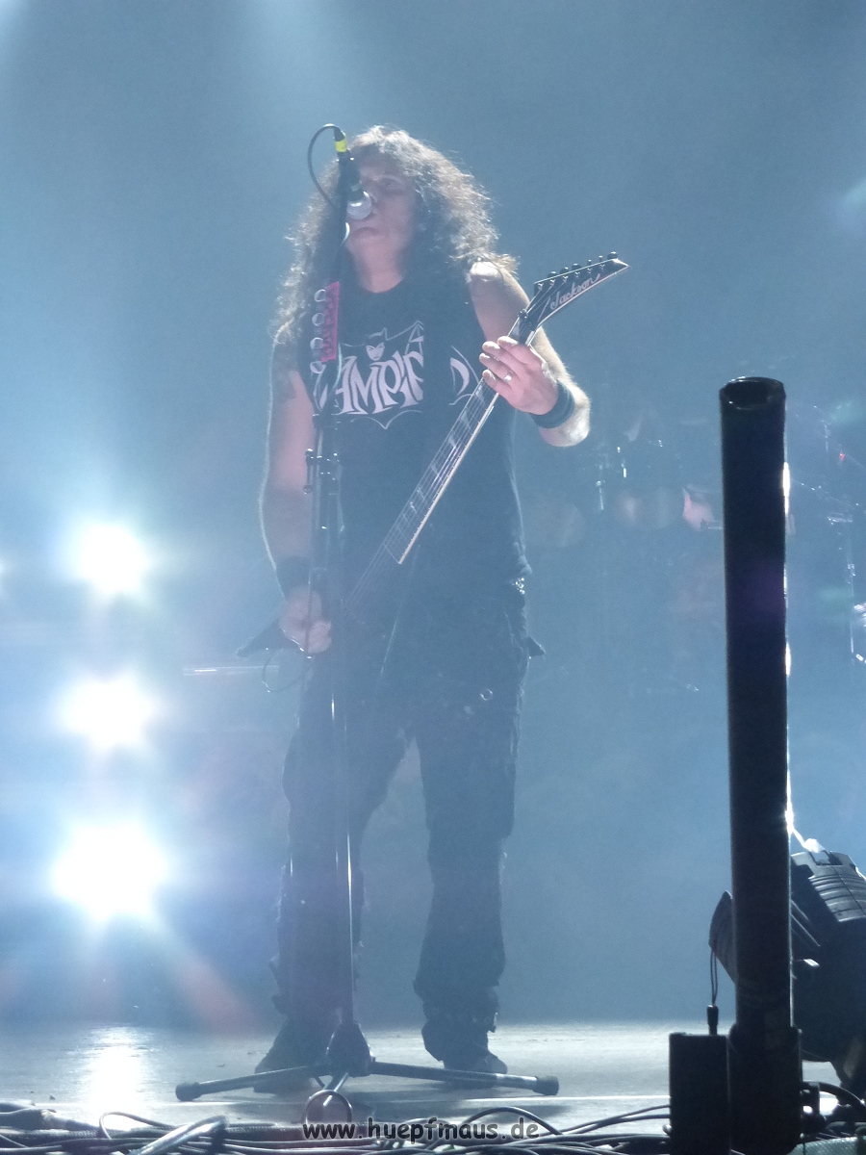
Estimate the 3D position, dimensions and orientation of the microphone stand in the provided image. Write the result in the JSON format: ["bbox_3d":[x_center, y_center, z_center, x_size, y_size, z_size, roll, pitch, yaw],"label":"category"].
[{"bbox_3d":[-0.122,0.069,4.316,0.630,1.550,0.560,-1,-8,0],"label":"microphone stand"}]

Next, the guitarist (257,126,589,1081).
[{"bbox_3d":[-0.022,0.046,4.795,0.600,1.754,0.480,-3,-9,14],"label":"guitarist"}]

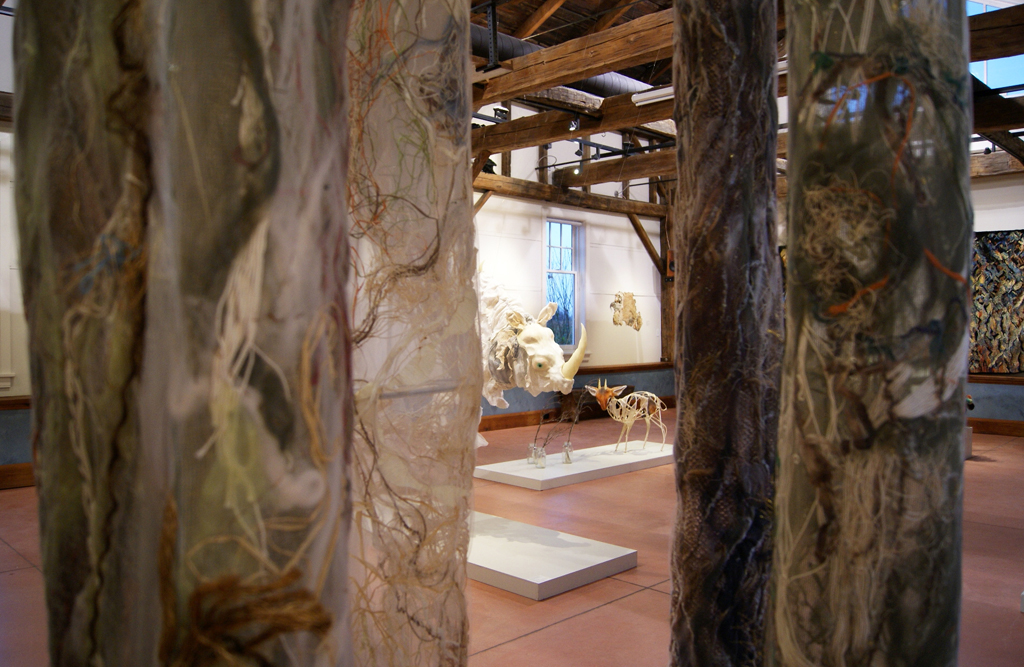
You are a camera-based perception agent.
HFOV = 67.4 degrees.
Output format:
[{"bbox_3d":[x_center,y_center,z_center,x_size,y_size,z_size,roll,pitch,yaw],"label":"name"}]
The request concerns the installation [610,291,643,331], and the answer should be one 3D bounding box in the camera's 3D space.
[{"bbox_3d":[2.013,-0.414,13.486,0.502,0.676,0.304,0,0,-44],"label":"installation"}]

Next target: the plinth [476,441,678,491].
[{"bbox_3d":[0.943,1.425,8.531,2.721,0.096,0.955,0,0,-44],"label":"plinth"}]

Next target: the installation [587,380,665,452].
[{"bbox_3d":[1.347,0.945,8.887,0.950,0.860,0.342,0,0,-28],"label":"installation"}]

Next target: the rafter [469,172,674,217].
[{"bbox_3d":[0.983,-2.205,12.547,5.168,0.271,0.243,0,0,-44],"label":"rafter"}]

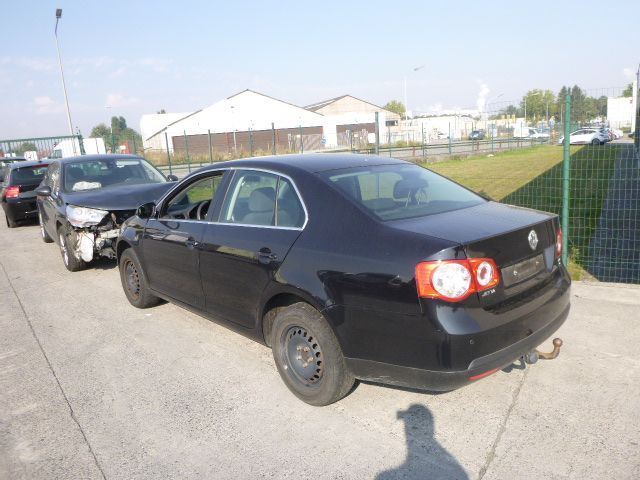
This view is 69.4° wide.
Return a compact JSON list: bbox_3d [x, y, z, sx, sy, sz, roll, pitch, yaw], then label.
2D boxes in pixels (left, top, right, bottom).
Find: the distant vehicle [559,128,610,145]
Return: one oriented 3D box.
[{"bbox_3d":[24.828,-9.713,43.500,4.300,1.470,1.800,6,14,37],"label":"distant vehicle"}]

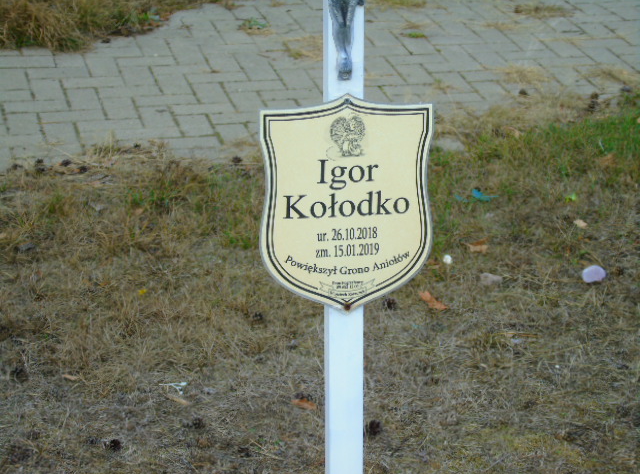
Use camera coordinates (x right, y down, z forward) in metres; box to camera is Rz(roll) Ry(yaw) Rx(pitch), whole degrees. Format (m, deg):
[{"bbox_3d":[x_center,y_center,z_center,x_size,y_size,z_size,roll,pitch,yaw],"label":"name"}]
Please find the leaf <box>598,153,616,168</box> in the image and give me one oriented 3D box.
[{"bbox_3d":[0.812,-0.216,4.911,0.052,0.022,0.050,1,23,0],"label":"leaf"}]

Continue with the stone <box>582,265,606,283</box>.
[{"bbox_3d":[0.664,0.091,4.208,0.057,0.035,0.048,1,23,0],"label":"stone"}]

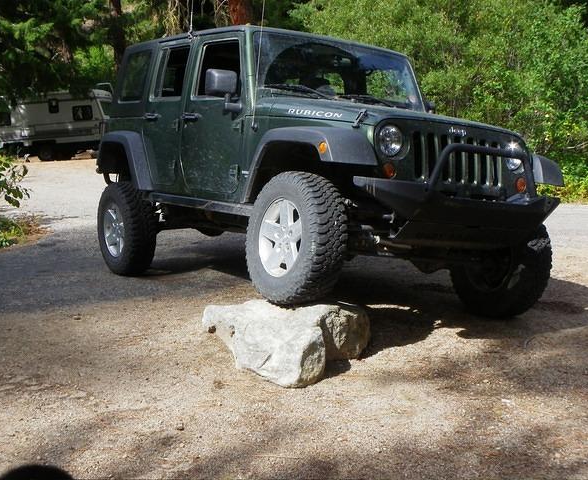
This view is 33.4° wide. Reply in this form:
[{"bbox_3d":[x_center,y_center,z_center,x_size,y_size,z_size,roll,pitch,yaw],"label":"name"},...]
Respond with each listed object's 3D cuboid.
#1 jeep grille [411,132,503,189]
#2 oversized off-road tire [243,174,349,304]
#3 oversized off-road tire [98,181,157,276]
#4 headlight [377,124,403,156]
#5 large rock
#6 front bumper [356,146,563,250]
[{"bbox_3d":[0.954,-0.468,5.794,0.680,0.280,0.080,4,-3,-29],"label":"jeep grille"},{"bbox_3d":[0.007,-0.005,5.801,0.260,0.800,0.800,6,4,-31],"label":"oversized off-road tire"},{"bbox_3d":[-1.434,-0.092,8.374,0.260,0.800,0.800,-7,10,-29],"label":"oversized off-road tire"},{"bbox_3d":[0.530,-0.559,5.525,0.180,0.180,0.100,4,-3,-29],"label":"headlight"},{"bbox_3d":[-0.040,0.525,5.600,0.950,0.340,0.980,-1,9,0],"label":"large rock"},{"bbox_3d":[1.038,-0.247,5.621,1.540,0.620,0.380,4,3,-29],"label":"front bumper"}]

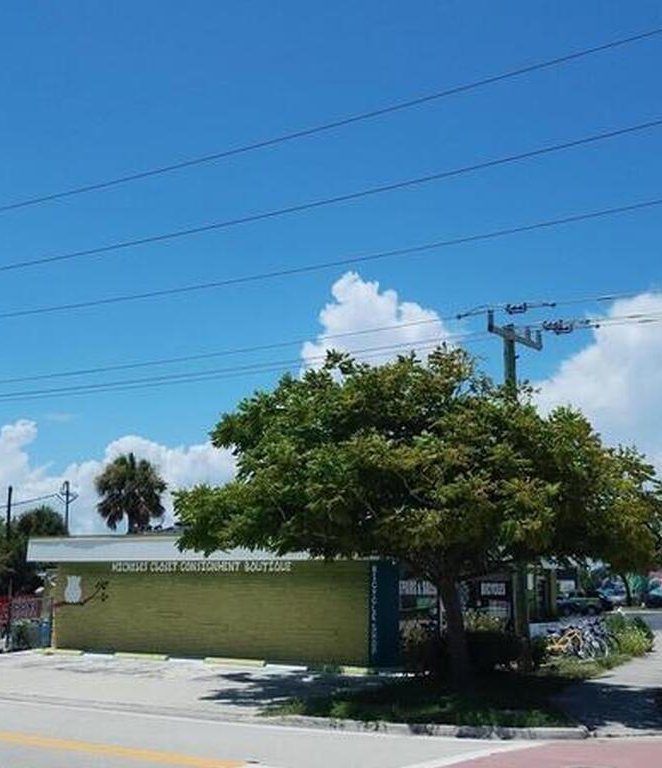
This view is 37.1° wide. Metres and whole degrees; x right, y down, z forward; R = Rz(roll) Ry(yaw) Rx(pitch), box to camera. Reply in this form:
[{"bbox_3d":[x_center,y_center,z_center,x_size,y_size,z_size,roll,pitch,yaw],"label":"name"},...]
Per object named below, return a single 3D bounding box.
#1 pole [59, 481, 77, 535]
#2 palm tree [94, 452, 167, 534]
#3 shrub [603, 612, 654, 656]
[{"bbox_3d":[-23.470,14.250,86.920,1.900,11.500,0.500,3,-12,-15],"label":"pole"},{"bbox_3d":[-9.840,7.490,47.470,3.600,8.450,3.600,3,-12,-12],"label":"palm tree"},{"bbox_3d":[8.679,7.137,28.341,1.300,1.200,1.500,-4,-13,20],"label":"shrub"}]

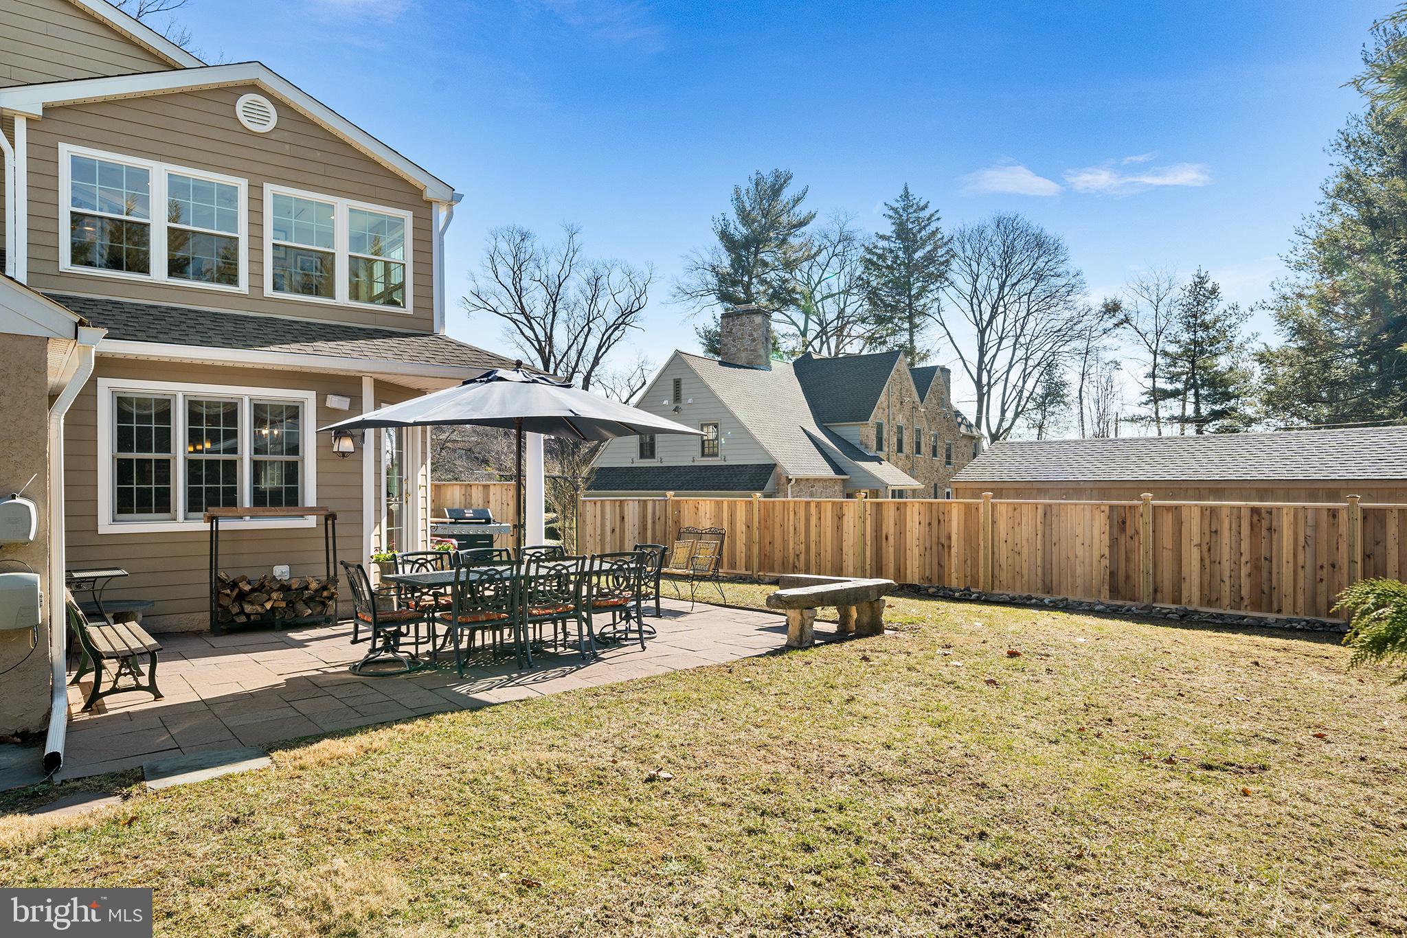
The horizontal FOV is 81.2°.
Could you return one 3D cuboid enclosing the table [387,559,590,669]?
[{"bbox_3d":[-1.827,1.372,7.998,2.170,0.745,1.020,1,-1,-40],"label":"table"}]

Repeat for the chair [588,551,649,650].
[{"bbox_3d":[-0.982,1.275,8.008,0.600,0.940,0.630,1,-1,-40],"label":"chair"}]

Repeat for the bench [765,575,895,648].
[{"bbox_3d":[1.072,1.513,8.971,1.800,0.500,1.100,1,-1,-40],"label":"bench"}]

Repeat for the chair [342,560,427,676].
[{"bbox_3d":[-2.755,1.255,7.184,0.670,0.950,0.610,1,-1,-42],"label":"chair"}]

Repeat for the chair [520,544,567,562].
[{"bbox_3d":[-1.599,1.285,8.560,0.600,0.940,0.630,1,-1,-40],"label":"chair"}]

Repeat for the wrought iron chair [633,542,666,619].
[{"bbox_3d":[-0.825,1.286,8.902,0.670,0.950,0.610,1,-1,-42],"label":"wrought iron chair"}]

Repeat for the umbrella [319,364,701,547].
[{"bbox_3d":[-1.827,0.375,8.016,3.030,2.740,1.920,1,-1,-39],"label":"umbrella"}]

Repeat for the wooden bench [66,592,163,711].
[{"bbox_3d":[-4.569,1.314,6.288,0.600,0.800,1.380,1,-1,-42],"label":"wooden bench"}]

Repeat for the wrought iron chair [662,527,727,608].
[{"bbox_3d":[-0.248,1.311,10.828,0.950,0.970,0.760,-1,-1,37],"label":"wrought iron chair"}]

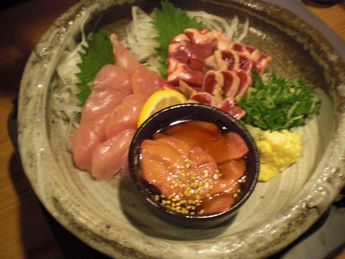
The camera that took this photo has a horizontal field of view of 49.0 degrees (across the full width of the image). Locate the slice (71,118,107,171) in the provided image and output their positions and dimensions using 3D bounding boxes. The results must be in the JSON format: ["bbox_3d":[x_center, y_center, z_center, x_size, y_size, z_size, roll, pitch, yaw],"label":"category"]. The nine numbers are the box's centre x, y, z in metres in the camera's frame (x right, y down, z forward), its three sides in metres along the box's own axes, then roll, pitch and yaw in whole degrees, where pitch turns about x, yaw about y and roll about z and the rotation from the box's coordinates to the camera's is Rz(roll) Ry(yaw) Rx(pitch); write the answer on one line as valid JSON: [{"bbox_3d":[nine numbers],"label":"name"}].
[{"bbox_3d":[-0.073,0.012,0.334,0.023,0.014,0.050,11,57,7],"label":"slice"}]

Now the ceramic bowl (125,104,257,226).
[{"bbox_3d":[0.017,0.032,0.307,0.100,0.043,0.100,0,56,0],"label":"ceramic bowl"}]

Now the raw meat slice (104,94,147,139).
[{"bbox_3d":[-0.042,-0.012,0.343,0.024,0.014,0.047,27,60,17],"label":"raw meat slice"}]

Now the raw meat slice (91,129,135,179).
[{"bbox_3d":[-0.052,0.020,0.330,0.022,0.014,0.050,26,60,16],"label":"raw meat slice"}]

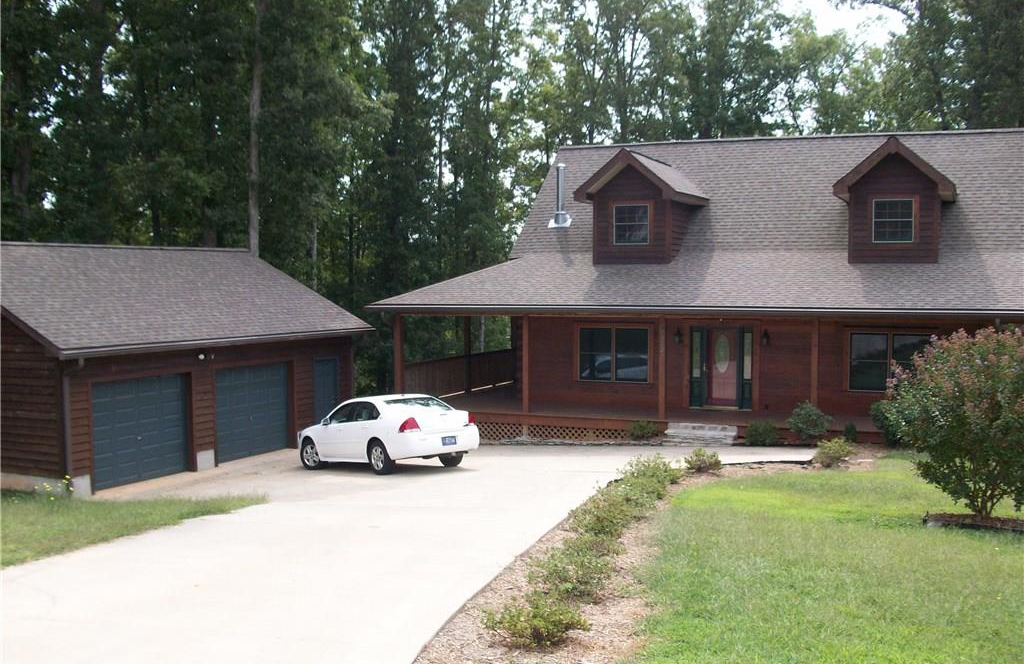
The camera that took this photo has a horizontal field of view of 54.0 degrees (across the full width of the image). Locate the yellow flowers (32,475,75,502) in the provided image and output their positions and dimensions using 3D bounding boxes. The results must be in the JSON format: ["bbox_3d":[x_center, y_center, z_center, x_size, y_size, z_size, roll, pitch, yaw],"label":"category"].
[{"bbox_3d":[-8.750,2.986,19.194,0.780,0.450,0.550,-1,3,-25],"label":"yellow flowers"}]

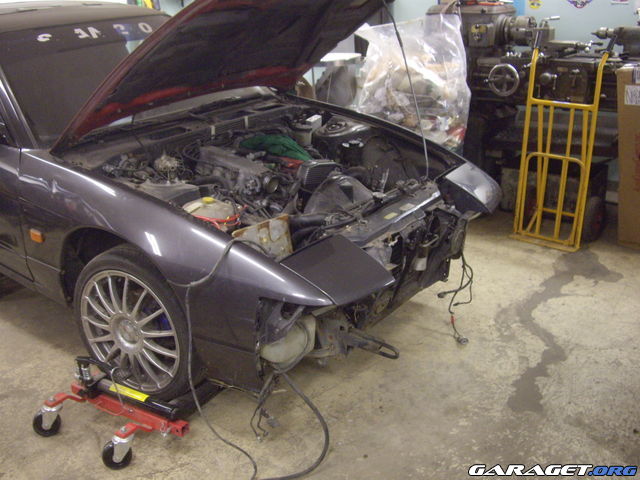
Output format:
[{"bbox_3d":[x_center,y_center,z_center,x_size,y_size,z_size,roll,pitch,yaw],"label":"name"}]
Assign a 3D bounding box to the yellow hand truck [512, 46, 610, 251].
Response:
[{"bbox_3d":[1.337,-0.520,3.845,0.370,1.120,0.450,-15,23,-38],"label":"yellow hand truck"}]

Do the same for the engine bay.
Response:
[{"bbox_3d":[-0.081,-0.168,2.879,1.120,0.480,1.280,16,27,31],"label":"engine bay"}]

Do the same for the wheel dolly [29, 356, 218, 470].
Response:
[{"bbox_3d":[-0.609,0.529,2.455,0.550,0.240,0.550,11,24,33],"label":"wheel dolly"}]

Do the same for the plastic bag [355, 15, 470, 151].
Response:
[{"bbox_3d":[0.546,-0.774,4.150,0.660,1.050,0.500,7,22,24],"label":"plastic bag"}]

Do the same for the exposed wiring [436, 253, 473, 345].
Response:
[{"bbox_3d":[0.559,0.237,2.900,0.140,0.380,0.130,11,24,33],"label":"exposed wiring"}]

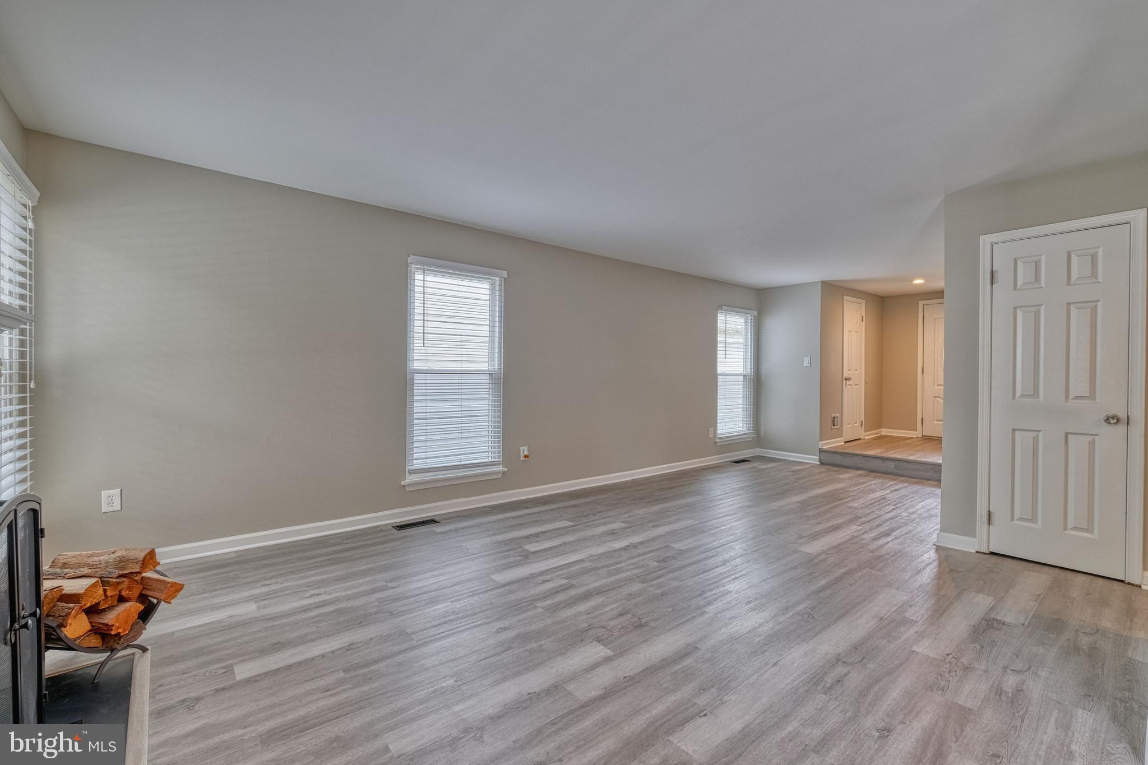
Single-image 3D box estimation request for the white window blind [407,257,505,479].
[{"bbox_3d":[-0.998,-0.063,4.074,0.910,1.830,0.100,0,1,-38],"label":"white window blind"}]

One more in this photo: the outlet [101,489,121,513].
[{"bbox_3d":[-2.672,0.686,2.767,0.081,0.125,0.009,0,1,-38],"label":"outlet"}]

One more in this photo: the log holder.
[{"bbox_3d":[-1.937,0.972,1.890,0.360,0.275,0.410,1,1,10],"label":"log holder"}]

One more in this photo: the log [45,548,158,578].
[{"bbox_3d":[-1.890,0.730,1.925,0.370,0.097,0.100,0,1,-3],"label":"log"}]

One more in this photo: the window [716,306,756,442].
[{"bbox_3d":[2.256,-0.129,6.611,0.840,1.740,0.070,0,1,-38],"label":"window"}]

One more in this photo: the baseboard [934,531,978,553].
[{"bbox_3d":[2.617,1.085,3.273,0.018,0.093,0.220,0,1,-38],"label":"baseboard"}]

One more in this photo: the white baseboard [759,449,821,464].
[{"bbox_3d":[2.997,1.034,6.705,0.018,0.093,0.840,0,1,-38],"label":"white baseboard"}]

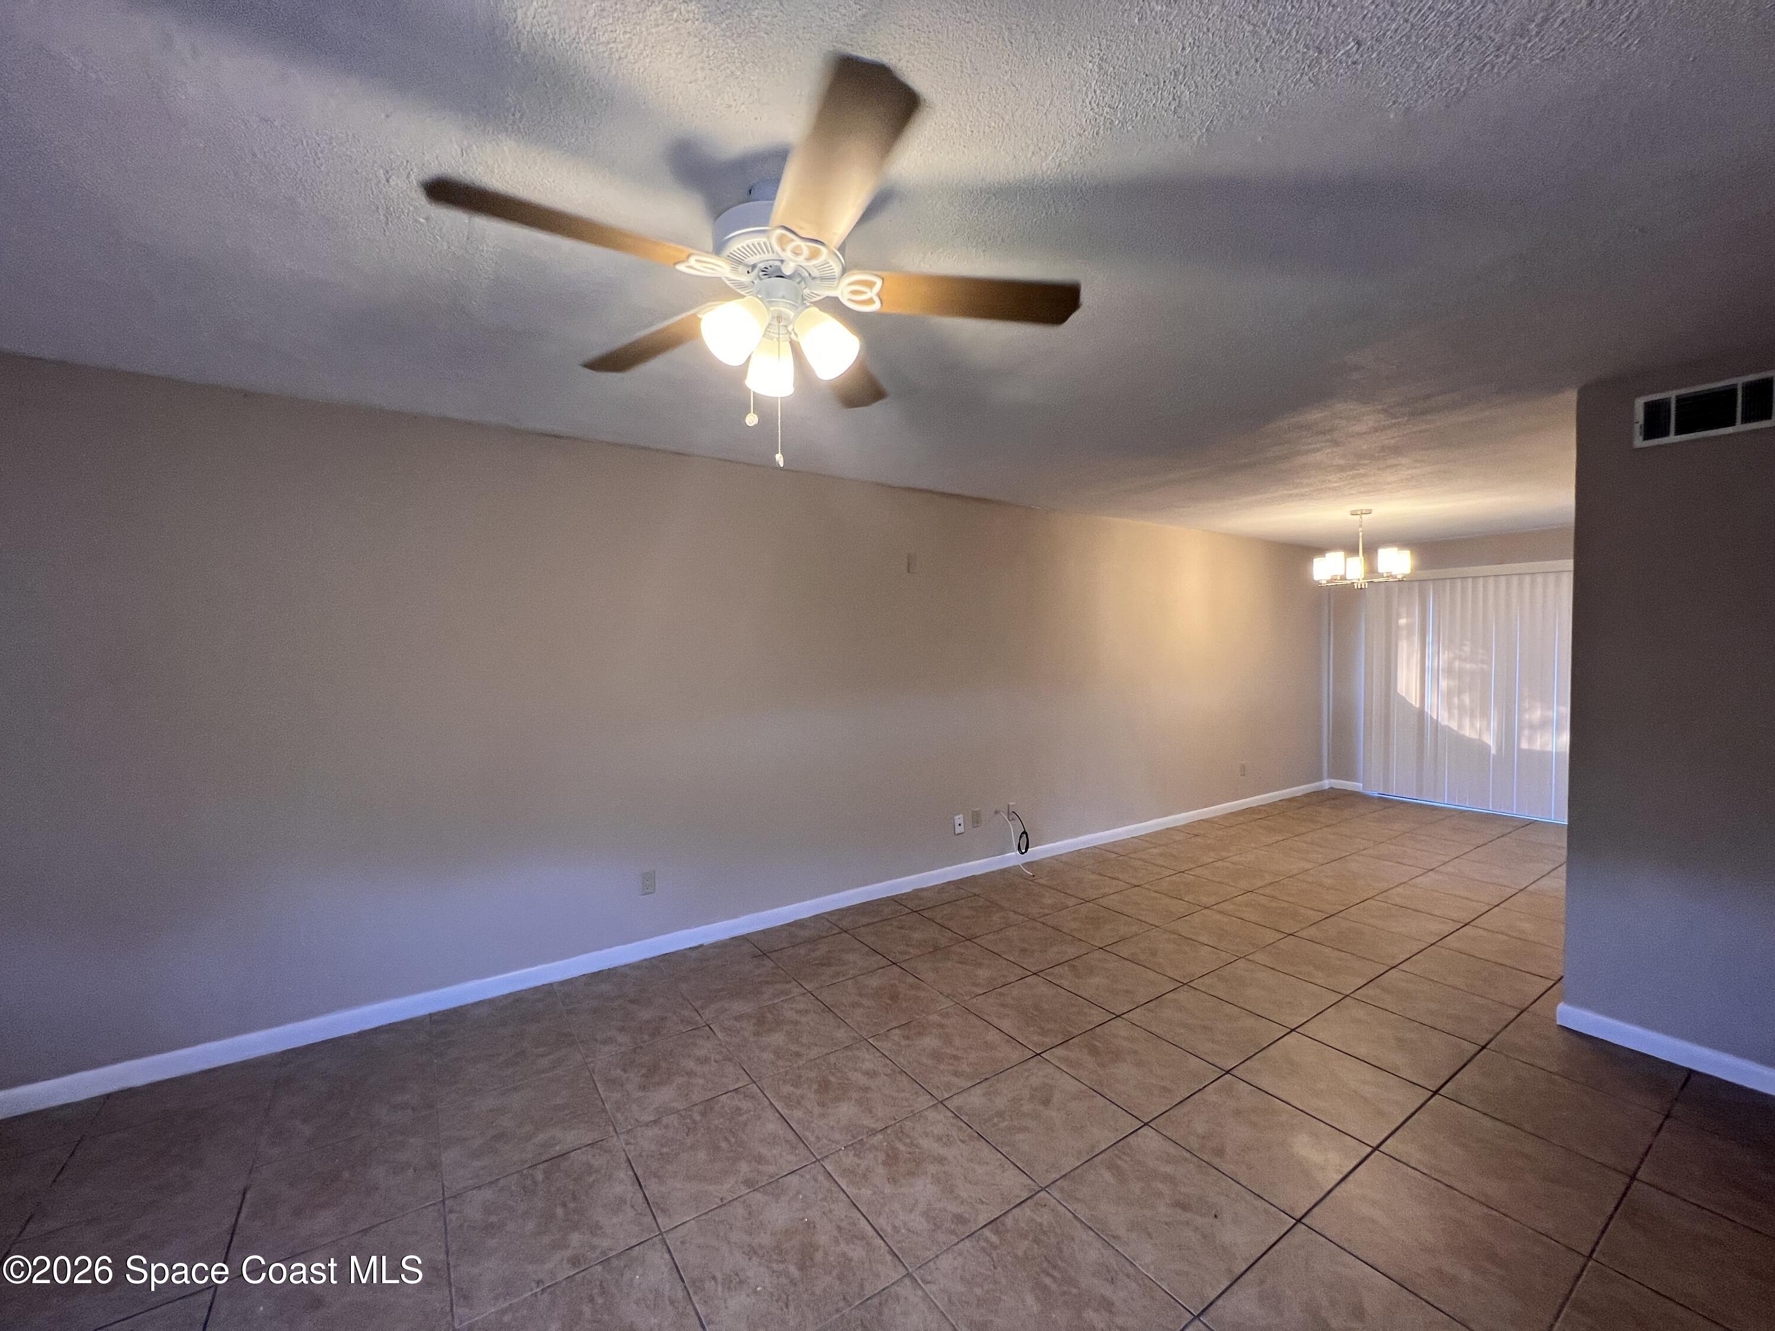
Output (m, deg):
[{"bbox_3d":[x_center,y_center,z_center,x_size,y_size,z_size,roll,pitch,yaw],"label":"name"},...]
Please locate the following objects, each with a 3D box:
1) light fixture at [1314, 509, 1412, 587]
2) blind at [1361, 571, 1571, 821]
[{"bbox_3d":[3.430,-0.830,4.827,0.570,0.560,0.570,-1,2,-33],"label":"light fixture"},{"bbox_3d":[5.214,0.259,5.833,0.120,2.066,1.880,-1,2,-33],"label":"blind"}]

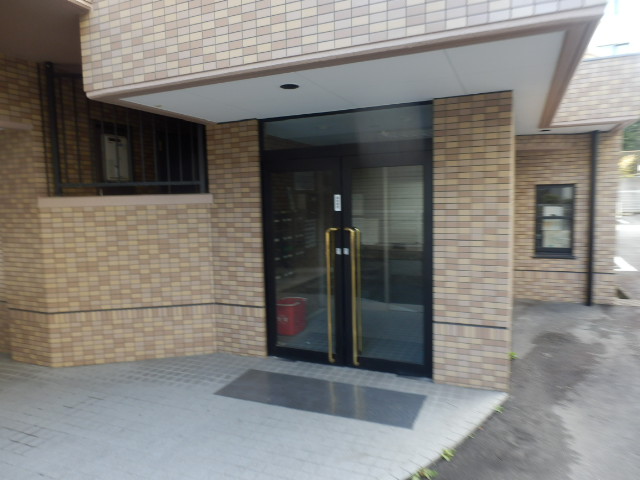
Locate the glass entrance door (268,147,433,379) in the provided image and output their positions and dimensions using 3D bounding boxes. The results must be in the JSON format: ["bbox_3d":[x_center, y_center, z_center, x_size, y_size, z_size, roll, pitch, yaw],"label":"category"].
[{"bbox_3d":[0.223,0.199,4.165,1.674,2.000,0.120,1,5,24],"label":"glass entrance door"}]

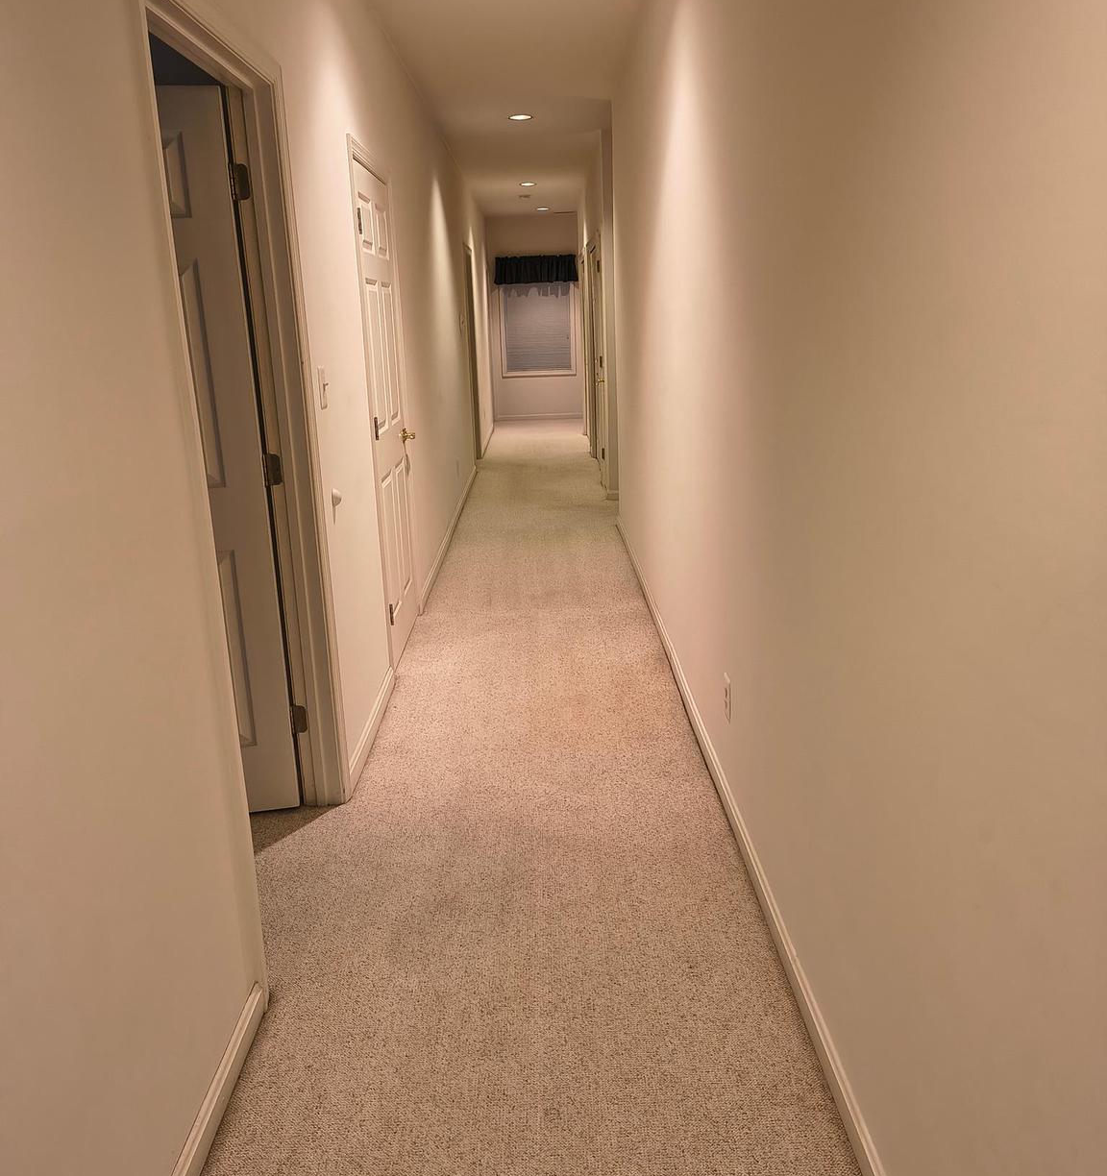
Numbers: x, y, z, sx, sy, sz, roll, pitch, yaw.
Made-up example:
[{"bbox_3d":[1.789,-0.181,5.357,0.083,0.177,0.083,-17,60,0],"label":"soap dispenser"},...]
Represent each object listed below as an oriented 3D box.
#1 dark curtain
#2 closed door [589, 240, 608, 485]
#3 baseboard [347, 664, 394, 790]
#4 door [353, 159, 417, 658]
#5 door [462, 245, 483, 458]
[{"bbox_3d":[-0.236,-4.389,14.125,1.150,0.390,0.130,-2,15,0],"label":"dark curtain"},{"bbox_3d":[0.423,-1.944,8.906,0.045,2.030,0.820,-2,15,0],"label":"closed door"},{"bbox_3d":[-0.652,0.489,3.706,0.015,0.080,1.030,-2,15,0],"label":"baseboard"},{"bbox_3d":[-0.728,-0.718,4.440,0.042,2.030,0.880,-2,15,0],"label":"door"},{"bbox_3d":[-0.824,-2.242,10.206,0.045,2.030,0.800,-2,15,0],"label":"door"}]

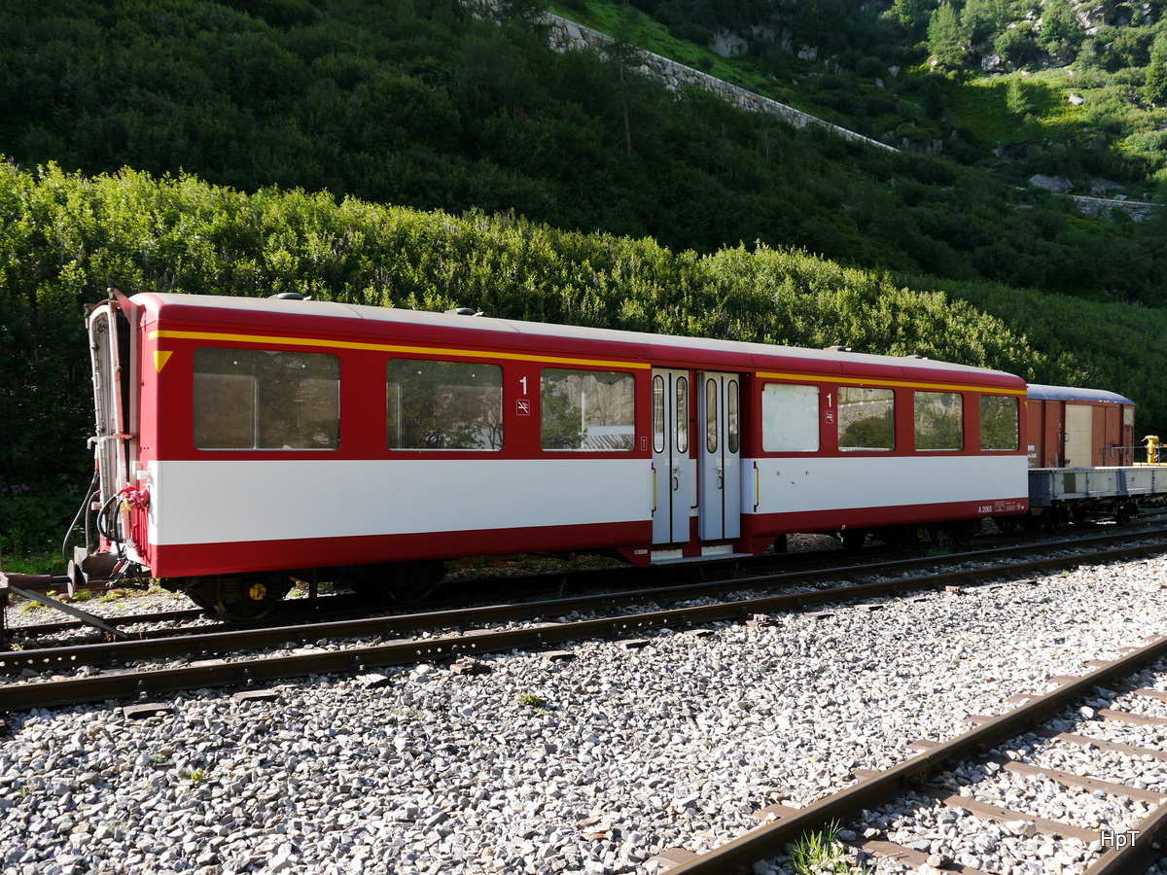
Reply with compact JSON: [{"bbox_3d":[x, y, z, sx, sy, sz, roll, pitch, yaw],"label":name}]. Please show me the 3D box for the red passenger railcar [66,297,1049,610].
[{"bbox_3d":[1.400,0.240,15.150,16.200,3.520,2.680,1,-1,-38],"label":"red passenger railcar"}]

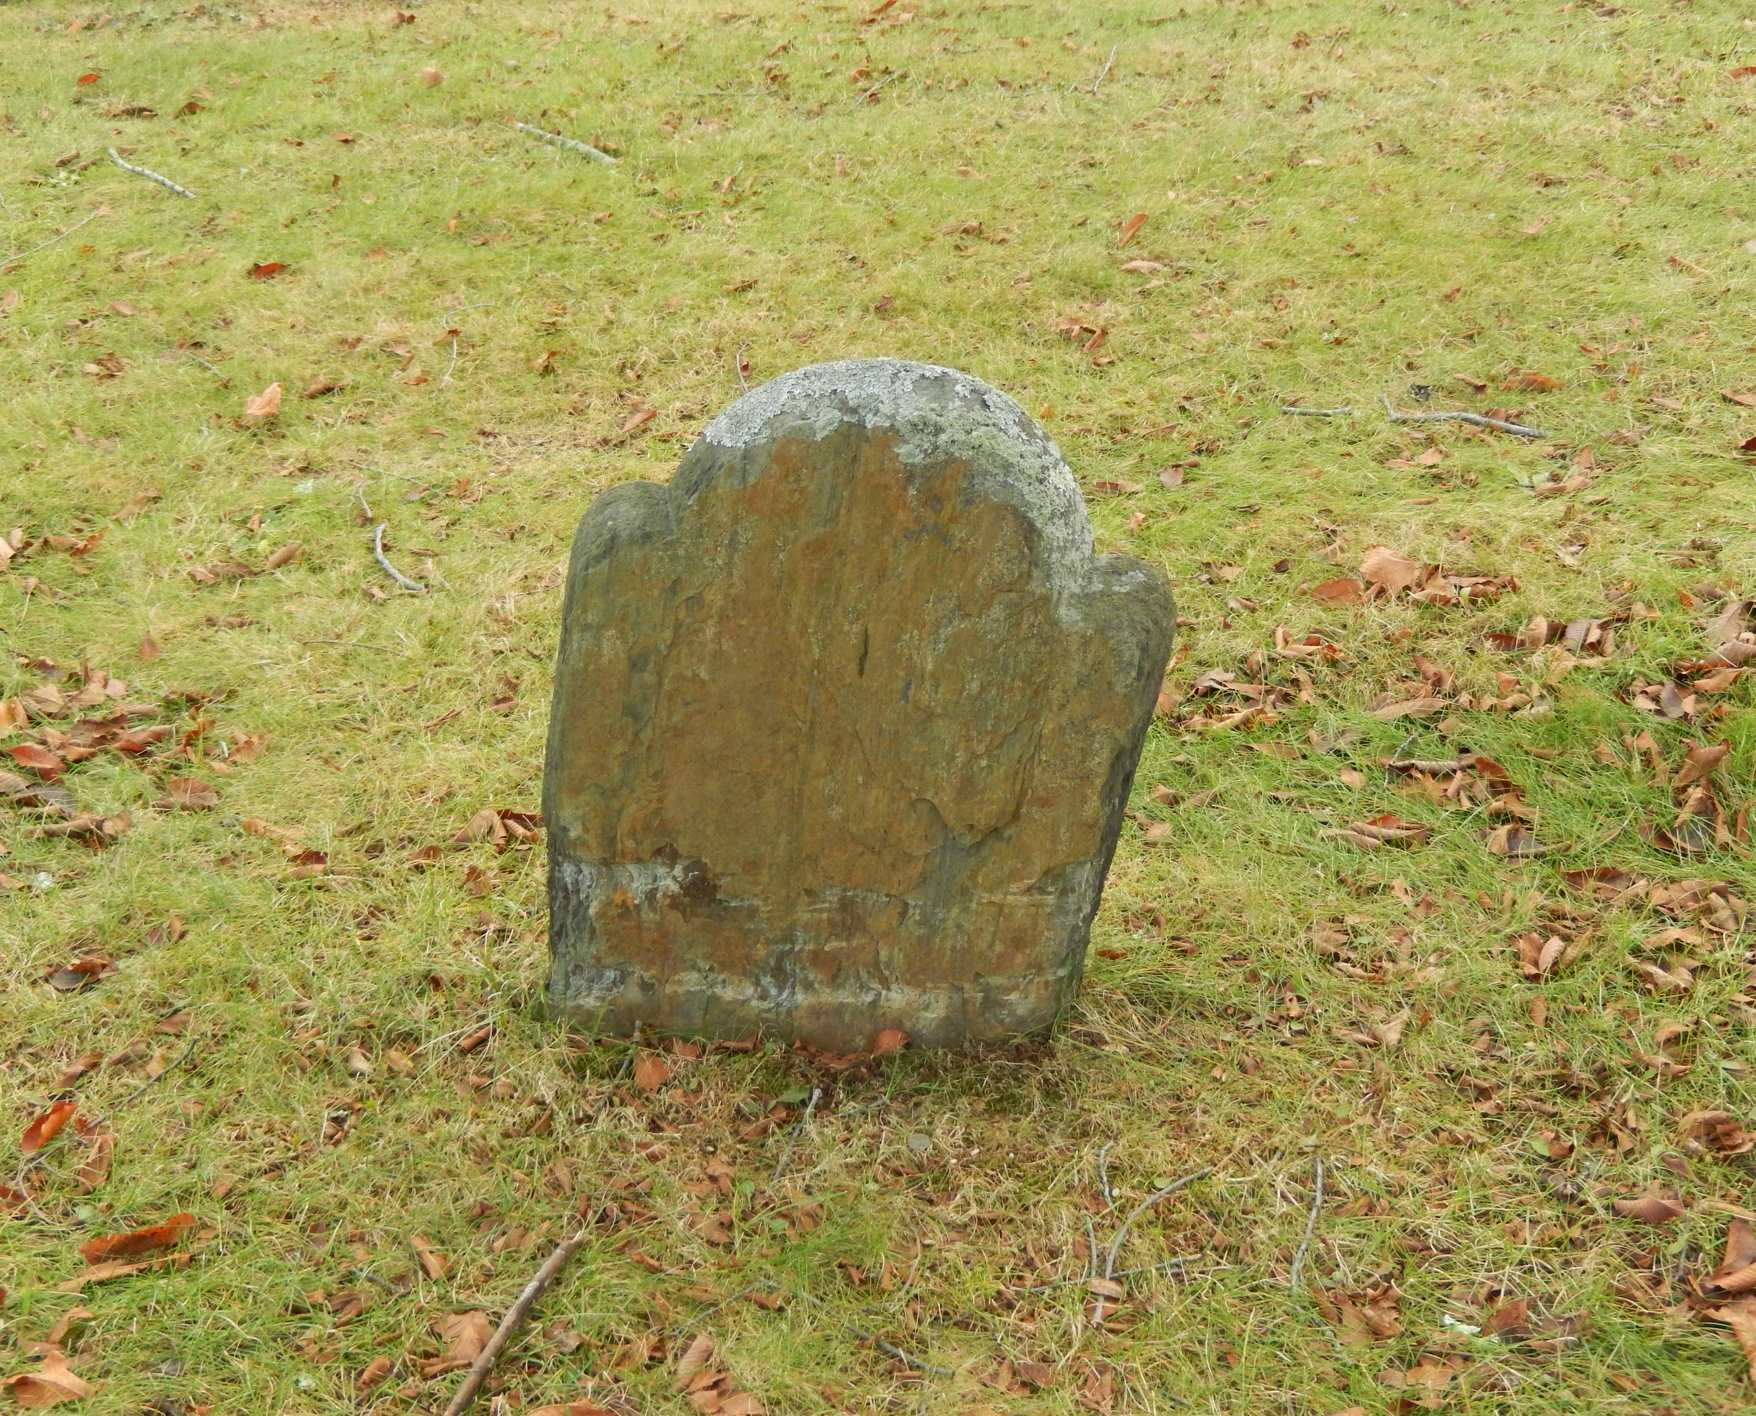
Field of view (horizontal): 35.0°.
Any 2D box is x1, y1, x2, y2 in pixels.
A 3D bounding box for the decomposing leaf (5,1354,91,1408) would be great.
[{"bbox_3d":[-0.640,0.518,2.144,0.056,0.025,0.032,2,28,0],"label":"decomposing leaf"}]

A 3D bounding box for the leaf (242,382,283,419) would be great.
[{"bbox_3d":[-0.864,-0.433,3.908,0.045,0.035,0.032,-13,32,-26],"label":"leaf"}]

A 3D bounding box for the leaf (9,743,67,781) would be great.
[{"bbox_3d":[-0.903,0.059,2.991,0.050,0.025,0.028,12,29,18],"label":"leaf"}]

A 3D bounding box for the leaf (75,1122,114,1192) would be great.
[{"bbox_3d":[-0.716,0.410,2.539,0.030,0.026,0.085,1,27,2],"label":"leaf"}]

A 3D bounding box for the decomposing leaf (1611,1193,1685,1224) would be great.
[{"bbox_3d":[0.684,0.445,2.470,0.065,0.022,0.034,2,27,4],"label":"decomposing leaf"}]

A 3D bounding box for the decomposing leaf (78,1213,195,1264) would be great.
[{"bbox_3d":[-0.612,0.438,2.297,0.090,0.025,0.028,-4,29,-11],"label":"decomposing leaf"}]

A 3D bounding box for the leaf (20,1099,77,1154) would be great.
[{"bbox_3d":[-0.770,0.388,2.583,0.028,0.024,0.070,10,28,20],"label":"leaf"}]

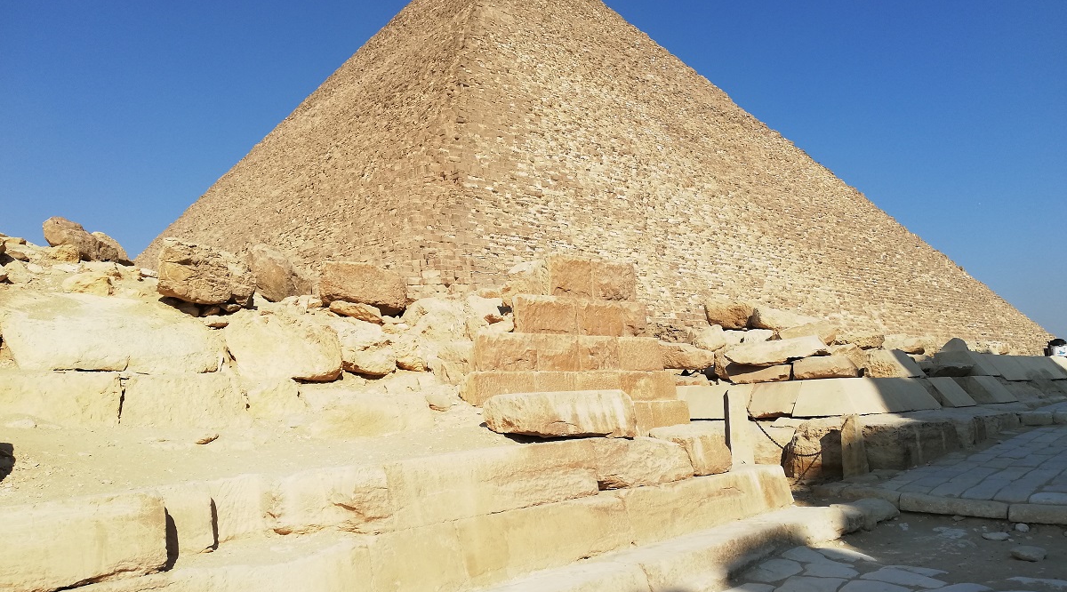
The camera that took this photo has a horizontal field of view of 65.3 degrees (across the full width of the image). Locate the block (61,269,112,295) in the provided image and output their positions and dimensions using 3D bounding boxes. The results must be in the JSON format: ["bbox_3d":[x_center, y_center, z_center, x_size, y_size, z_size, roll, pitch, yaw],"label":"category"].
[{"bbox_3d":[-5.098,-0.152,9.520,0.600,0.290,0.450,1,-9,-20],"label":"block"}]

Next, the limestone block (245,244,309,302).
[{"bbox_3d":[-3.624,-0.306,11.750,0.950,0.800,0.750,0,-9,-15],"label":"limestone block"}]

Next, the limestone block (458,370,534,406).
[{"bbox_3d":[-0.476,1.227,11.100,0.893,0.409,0.500,5,-11,-42],"label":"limestone block"}]

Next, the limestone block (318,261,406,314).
[{"bbox_3d":[-2.303,-0.097,11.200,1.000,0.580,0.650,5,-11,-39],"label":"limestone block"}]

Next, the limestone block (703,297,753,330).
[{"bbox_3d":[3.731,0.342,16.000,0.700,0.560,0.700,5,-11,-39],"label":"limestone block"}]

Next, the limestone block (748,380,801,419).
[{"bbox_3d":[4.117,1.769,14.210,0.900,0.620,0.700,3,-10,-32],"label":"limestone block"}]

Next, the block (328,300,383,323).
[{"bbox_3d":[-2.218,0.198,10.400,0.620,0.170,0.380,18,-17,-26],"label":"block"}]

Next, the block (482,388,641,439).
[{"bbox_3d":[0.289,1.332,9.402,1.600,0.480,0.650,-1,-9,-12],"label":"block"}]

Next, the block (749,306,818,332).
[{"bbox_3d":[5.111,0.472,17.000,1.200,0.420,0.650,8,-12,-29],"label":"block"}]

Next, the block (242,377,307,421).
[{"bbox_3d":[-3.015,1.226,9.667,0.720,0.550,0.600,2,-10,-25],"label":"block"}]

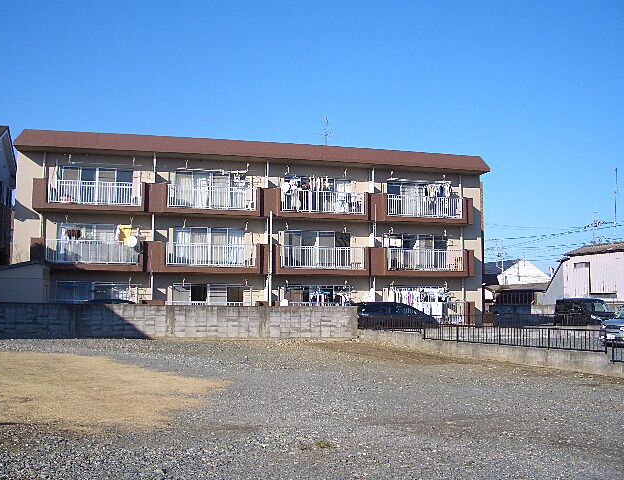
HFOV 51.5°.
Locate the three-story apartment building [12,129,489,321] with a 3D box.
[{"bbox_3d":[-3.183,0.335,36.031,23.400,9.300,10.500,2,-6,-13],"label":"three-story apartment building"}]

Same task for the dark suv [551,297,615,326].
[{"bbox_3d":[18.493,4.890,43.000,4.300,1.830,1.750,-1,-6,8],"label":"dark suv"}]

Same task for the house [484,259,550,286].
[{"bbox_3d":[24.922,6.574,84.361,8.600,7.100,10.000,2,-6,-18],"label":"house"}]

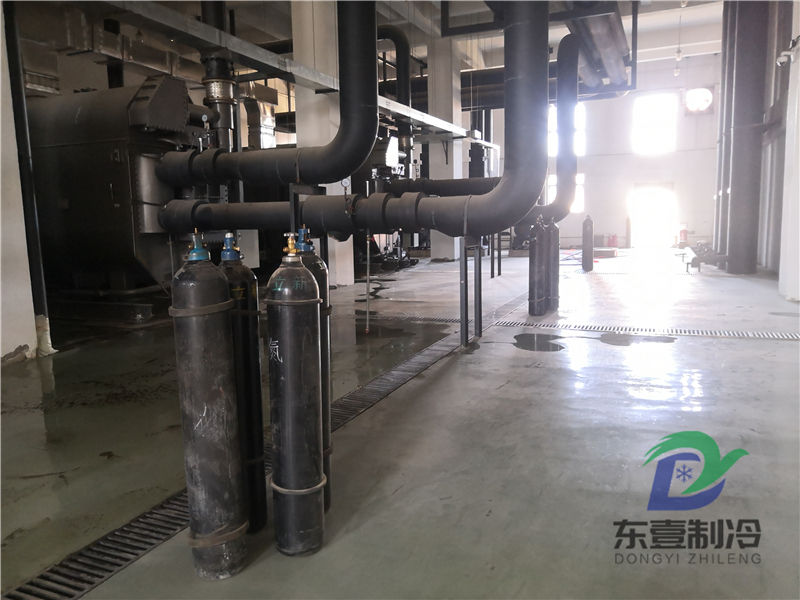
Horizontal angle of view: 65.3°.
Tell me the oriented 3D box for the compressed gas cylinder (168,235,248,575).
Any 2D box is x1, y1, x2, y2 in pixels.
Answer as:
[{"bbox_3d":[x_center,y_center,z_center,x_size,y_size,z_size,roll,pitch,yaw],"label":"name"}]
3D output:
[{"bbox_3d":[-0.788,0.430,2.583,0.240,1.440,0.240,2,8,23],"label":"compressed gas cylinder"}]

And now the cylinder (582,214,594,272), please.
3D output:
[{"bbox_3d":[4.823,-1.431,15.987,0.245,1.450,0.245,2,8,23],"label":"cylinder"}]

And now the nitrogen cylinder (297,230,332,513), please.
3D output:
[{"bbox_3d":[-0.474,0.348,3.144,0.240,1.445,0.240,2,8,23],"label":"nitrogen cylinder"}]

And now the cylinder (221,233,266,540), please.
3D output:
[{"bbox_3d":[-0.775,0.388,2.969,0.240,1.425,0.240,2,8,23],"label":"cylinder"}]

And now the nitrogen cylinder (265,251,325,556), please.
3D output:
[{"bbox_3d":[-0.460,0.417,2.750,0.245,1.410,0.245,-1,7,0],"label":"nitrogen cylinder"}]

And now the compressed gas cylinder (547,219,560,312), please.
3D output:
[{"bbox_3d":[2.329,-0.540,9.557,0.235,1.440,0.235,2,8,23],"label":"compressed gas cylinder"}]

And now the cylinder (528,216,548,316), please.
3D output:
[{"bbox_3d":[2.028,-0.497,9.204,0.235,1.460,0.235,2,8,23],"label":"cylinder"}]

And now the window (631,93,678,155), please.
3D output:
[{"bbox_3d":[10.609,-7.344,25.992,1.800,2.480,0.170,2,8,23],"label":"window"}]

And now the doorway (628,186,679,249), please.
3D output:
[{"bbox_3d":[10.723,-3.488,26.478,2.000,2.560,0.200,2,8,23],"label":"doorway"}]

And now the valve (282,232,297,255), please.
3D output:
[{"bbox_3d":[-0.463,-0.236,2.666,0.068,0.102,0.062,-1,7,0],"label":"valve"}]

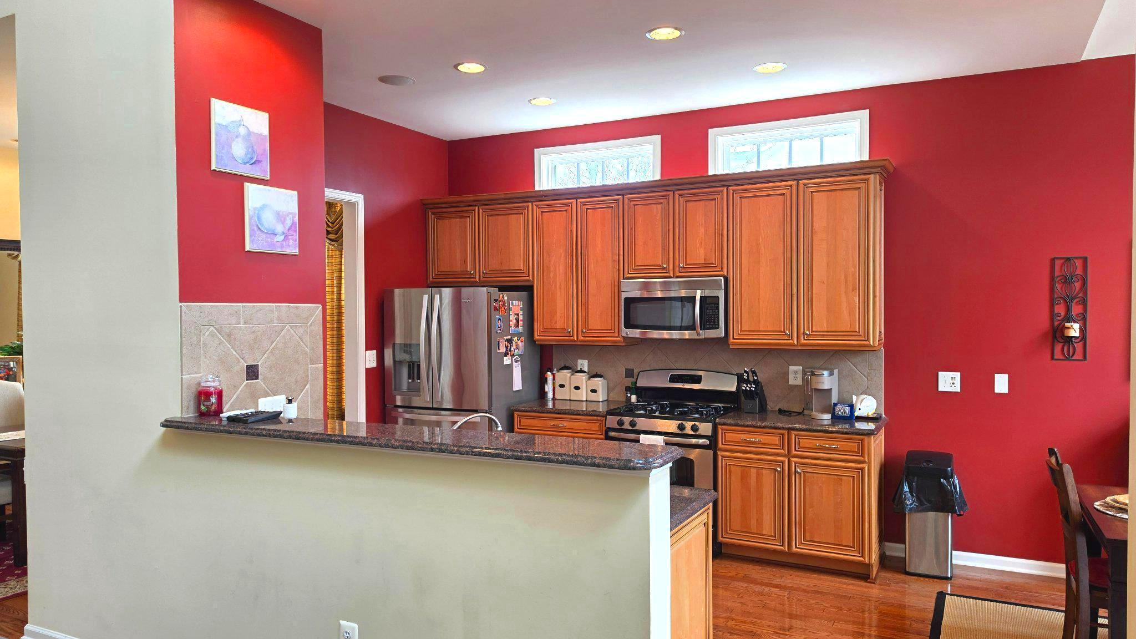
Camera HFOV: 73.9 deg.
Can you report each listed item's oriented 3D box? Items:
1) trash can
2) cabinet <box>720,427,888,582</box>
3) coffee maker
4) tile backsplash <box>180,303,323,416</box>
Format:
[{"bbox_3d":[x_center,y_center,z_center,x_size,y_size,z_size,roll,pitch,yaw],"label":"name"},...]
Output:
[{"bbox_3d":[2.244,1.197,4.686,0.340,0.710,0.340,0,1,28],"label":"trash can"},{"bbox_3d":[1.517,1.114,4.943,0.942,0.872,0.605,0,1,28],"label":"cabinet"},{"bbox_3d":[1.669,0.481,4.978,0.203,0.320,0.280,0,1,28],"label":"coffee maker"},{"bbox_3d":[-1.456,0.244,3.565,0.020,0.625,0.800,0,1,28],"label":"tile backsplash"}]

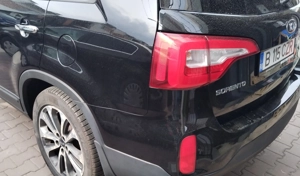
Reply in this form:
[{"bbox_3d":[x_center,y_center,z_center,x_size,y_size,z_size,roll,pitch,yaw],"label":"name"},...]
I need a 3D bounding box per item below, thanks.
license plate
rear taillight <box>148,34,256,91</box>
[{"bbox_3d":[0.780,-0.211,1.828,0.020,0.110,0.520,16,28,40],"label":"license plate"},{"bbox_3d":[0.273,-0.160,1.335,0.238,0.259,0.553,22,32,37],"label":"rear taillight"}]

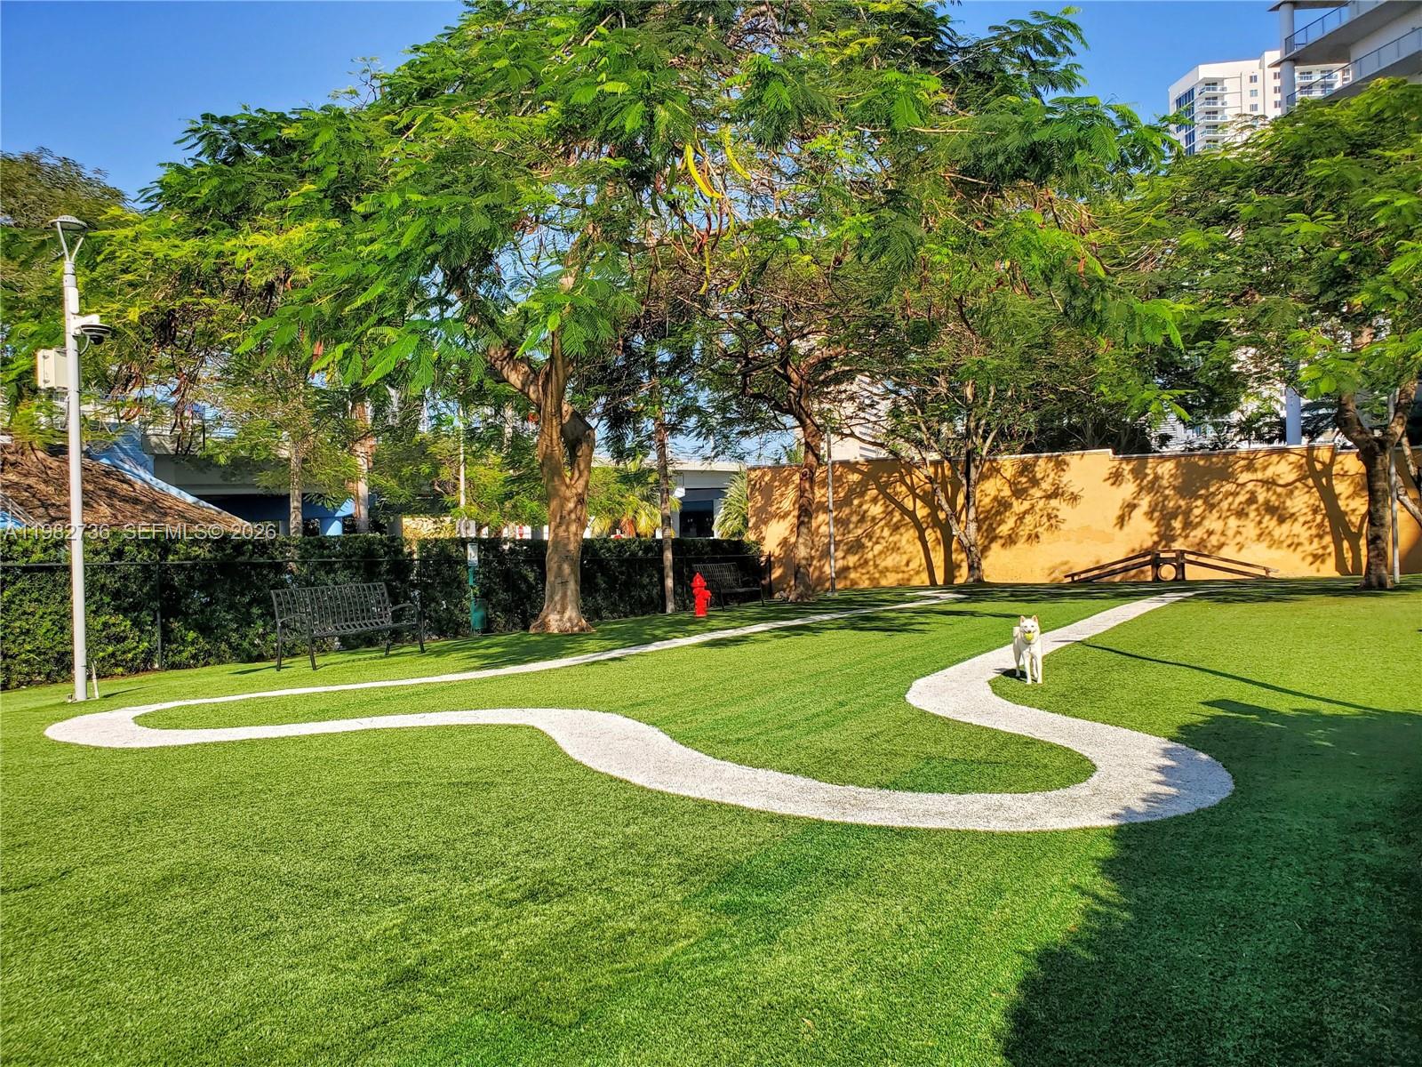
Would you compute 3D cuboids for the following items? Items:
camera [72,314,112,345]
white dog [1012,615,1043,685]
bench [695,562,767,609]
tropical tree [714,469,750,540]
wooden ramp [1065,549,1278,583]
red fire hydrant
[{"bbox_3d":[-5.684,-1.872,9.810,0.350,0.270,0.240,-2,-1,14],"label":"camera"},{"bbox_3d":[2.914,1.058,9.780,0.270,0.610,0.680,-1,-1,5],"label":"white dog"},{"bbox_3d":[0.395,1.061,21.403,0.660,0.910,1.840,-2,-1,28],"label":"bench"},{"bbox_3d":[0.854,-0.226,33.500,1.700,3.700,1.700,-1,-1,0],"label":"tropical tree"},{"bbox_3d":[12.072,0.845,28.000,5.250,0.880,0.800,-1,-1,6],"label":"wooden ramp"},{"bbox_3d":[-0.168,1.094,19.050,0.340,0.790,0.360,-1,-1,-37],"label":"red fire hydrant"}]

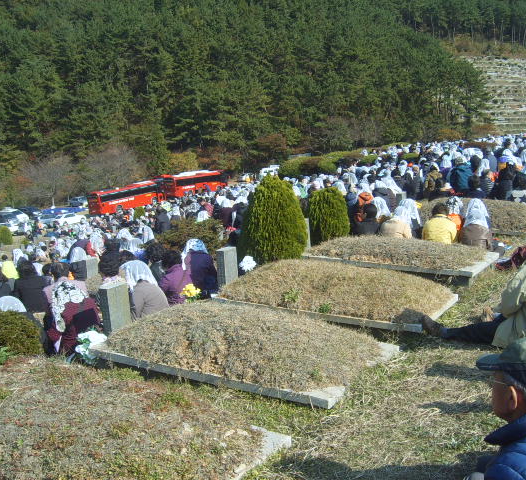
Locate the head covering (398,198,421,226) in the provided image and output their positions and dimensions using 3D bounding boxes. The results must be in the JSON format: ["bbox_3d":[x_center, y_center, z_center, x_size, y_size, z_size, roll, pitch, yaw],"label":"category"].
[{"bbox_3d":[1.902,-0.357,8.400,0.290,0.360,0.270,-4,14,-8],"label":"head covering"}]

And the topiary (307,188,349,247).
[{"bbox_3d":[0.941,-0.323,9.300,0.580,0.830,0.580,-4,10,1],"label":"topiary"}]

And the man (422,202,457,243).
[{"bbox_3d":[2.196,-0.143,8.050,0.450,0.700,0.580,-1,12,6],"label":"man"}]

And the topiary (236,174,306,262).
[{"bbox_3d":[0.112,-0.247,7.600,0.820,1.070,0.820,-2,12,0],"label":"topiary"}]

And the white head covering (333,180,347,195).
[{"bbox_3d":[1.293,-0.868,10.800,0.230,0.250,0.250,-4,12,-8],"label":"white head covering"}]

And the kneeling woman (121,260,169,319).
[{"bbox_3d":[-1.143,0.510,6.350,0.460,0.630,0.430,5,13,41],"label":"kneeling woman"}]

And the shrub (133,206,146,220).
[{"bbox_3d":[-6.298,-1.300,33.000,0.620,0.850,0.620,-4,14,-11],"label":"shrub"}]

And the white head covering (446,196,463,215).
[{"bbox_3d":[2.427,-0.437,8.200,0.200,0.230,0.220,-7,10,-15],"label":"white head covering"}]

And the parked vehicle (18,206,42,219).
[{"bbox_3d":[-36.316,-4.172,100.000,4.500,1.600,1.850,1,12,15],"label":"parked vehicle"}]

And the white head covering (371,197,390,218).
[{"bbox_3d":[1.575,-0.432,8.600,0.250,0.300,0.250,-7,15,-19],"label":"white head covering"}]

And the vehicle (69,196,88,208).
[{"bbox_3d":[-30.853,-6.460,110.000,1.850,1.700,4.500,1,12,12],"label":"vehicle"}]

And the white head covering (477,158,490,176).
[{"bbox_3d":[4.498,-1.479,13.200,0.220,0.340,0.260,-6,10,-12],"label":"white head covering"}]

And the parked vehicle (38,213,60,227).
[{"bbox_3d":[-29.138,-2.804,90.000,1.800,1.470,4.500,3,12,33],"label":"parked vehicle"}]

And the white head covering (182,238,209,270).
[{"bbox_3d":[-0.730,0.157,7.000,0.230,0.310,0.280,-12,13,-39],"label":"white head covering"}]

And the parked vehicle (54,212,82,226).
[{"bbox_3d":[-27.963,-2.978,94.000,4.500,1.470,1.800,-14,19,-41],"label":"parked vehicle"}]

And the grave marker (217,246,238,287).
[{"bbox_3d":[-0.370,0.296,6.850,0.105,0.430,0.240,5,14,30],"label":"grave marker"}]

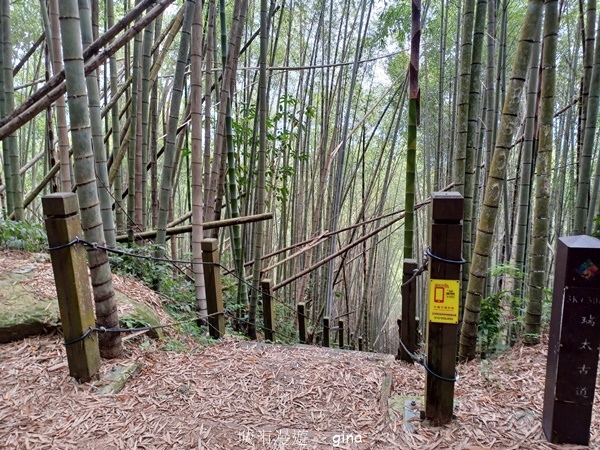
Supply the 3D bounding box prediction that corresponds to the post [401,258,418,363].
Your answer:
[{"bbox_3d":[1.146,0.907,4.535,0.125,1.097,0.125,2,12,17],"label":"post"}]

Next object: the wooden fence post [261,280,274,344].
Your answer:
[{"bbox_3d":[-0.491,1.417,6.873,0.125,1.097,0.125,0,12,11],"label":"wooden fence post"}]

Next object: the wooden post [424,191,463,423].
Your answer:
[{"bbox_3d":[0.683,0.403,2.072,0.125,1.097,0.125,1,12,14],"label":"wooden post"}]

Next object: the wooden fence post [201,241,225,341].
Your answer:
[{"bbox_3d":[-0.938,0.707,4.700,0.125,1.097,0.125,1,12,13],"label":"wooden fence post"}]

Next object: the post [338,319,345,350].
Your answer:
[{"bbox_3d":[1.159,3.147,11.969,0.125,1.097,0.125,0,12,11],"label":"post"}]

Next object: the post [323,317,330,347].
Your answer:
[{"bbox_3d":[0.640,2.708,10.201,0.125,1.097,0.125,0,12,11],"label":"post"}]

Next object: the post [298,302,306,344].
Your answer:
[{"bbox_3d":[0.054,2.060,8.433,0.125,1.097,0.125,0,12,11],"label":"post"}]

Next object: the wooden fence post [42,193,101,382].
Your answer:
[{"bbox_3d":[-1.344,0.378,2.576,0.125,1.097,0.125,0,12,7],"label":"wooden fence post"}]

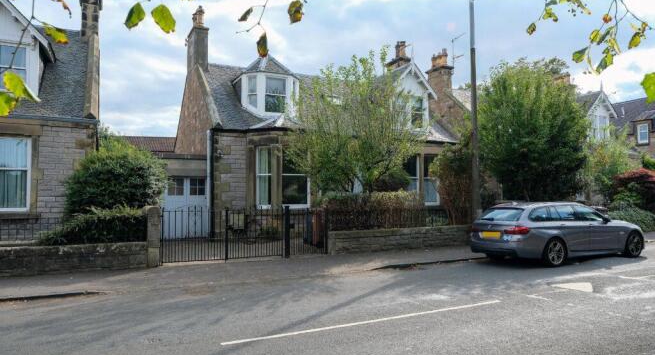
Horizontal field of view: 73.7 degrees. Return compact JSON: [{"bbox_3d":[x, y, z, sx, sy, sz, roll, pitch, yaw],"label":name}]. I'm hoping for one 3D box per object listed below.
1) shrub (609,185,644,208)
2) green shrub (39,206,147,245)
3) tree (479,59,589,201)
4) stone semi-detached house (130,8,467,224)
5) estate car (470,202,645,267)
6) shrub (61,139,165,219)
[{"bbox_3d":[12.234,0.995,17.770,1.500,1.500,1.400,1,-3,-27],"label":"shrub"},{"bbox_3d":[-4.843,1.172,9.157,2.200,1.150,1.100,1,-3,-27],"label":"green shrub"},{"bbox_3d":[8.483,-1.421,18.082,4.500,7.100,4.300,1,-3,-27],"label":"tree"},{"bbox_3d":[-0.964,-2.339,20.830,11.800,9.400,9.400,1,-3,-27],"label":"stone semi-detached house"},{"bbox_3d":[5.970,1.335,11.230,4.900,1.470,1.900,1,-3,-26],"label":"estate car"},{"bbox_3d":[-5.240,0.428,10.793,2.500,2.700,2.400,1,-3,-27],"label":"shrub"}]

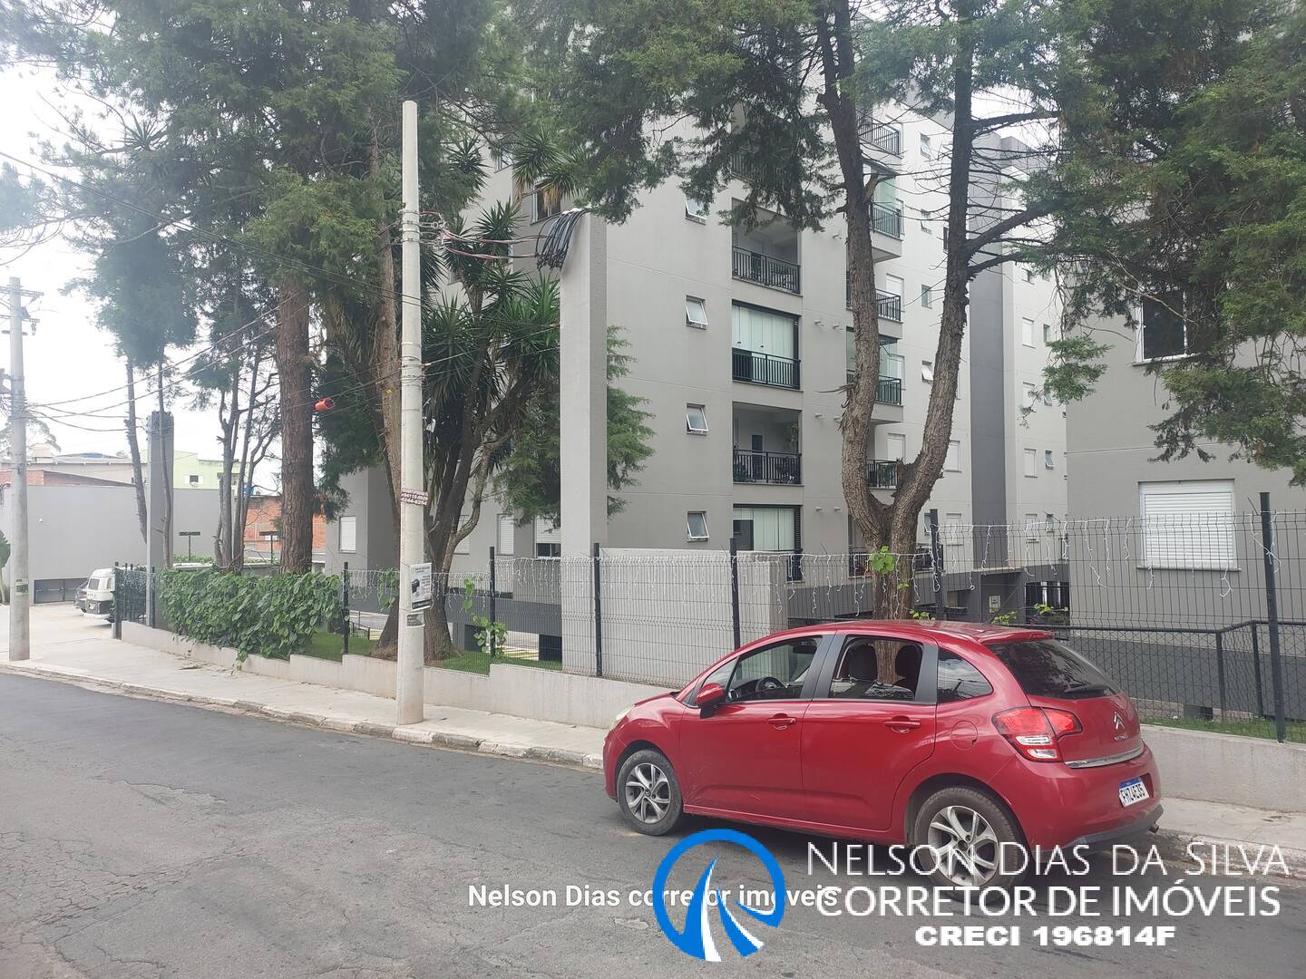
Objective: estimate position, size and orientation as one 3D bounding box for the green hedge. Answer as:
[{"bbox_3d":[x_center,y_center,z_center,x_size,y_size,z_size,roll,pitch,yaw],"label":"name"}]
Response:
[{"bbox_3d":[-8.825,2.547,22.353,0.800,1.660,9.700,1,-2,-40],"label":"green hedge"}]

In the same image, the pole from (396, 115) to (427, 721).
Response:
[{"bbox_3d":[-2.987,-1.004,13.036,0.330,7.714,0.330,0,-2,-13],"label":"pole"}]

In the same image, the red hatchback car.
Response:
[{"bbox_3d":[1.344,1.695,7.339,1.750,1.520,3.930,8,-11,-44],"label":"red hatchback car"}]

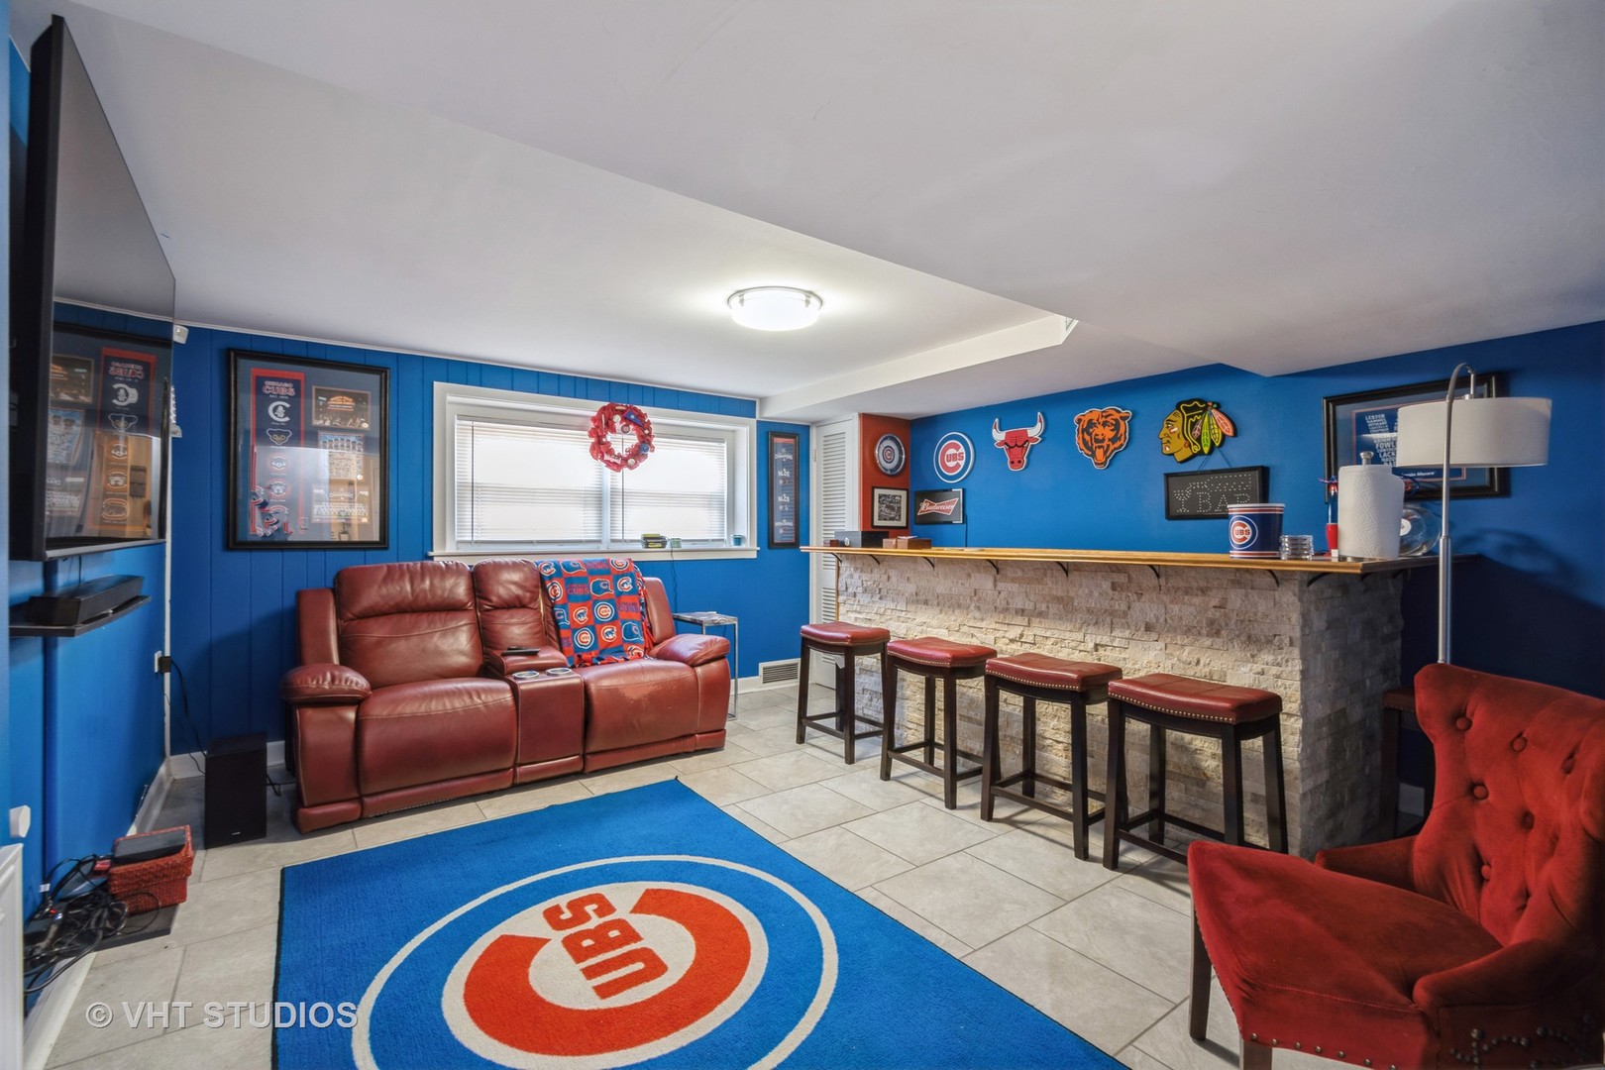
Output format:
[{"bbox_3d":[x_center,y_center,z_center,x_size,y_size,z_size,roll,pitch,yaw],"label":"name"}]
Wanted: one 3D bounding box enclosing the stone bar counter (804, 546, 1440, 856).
[{"bbox_3d":[1.335,0.640,3.584,1.015,1.080,2.926,0,0,-38],"label":"stone bar counter"}]

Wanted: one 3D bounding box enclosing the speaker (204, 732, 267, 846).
[{"bbox_3d":[-2.249,1.003,2.664,0.180,0.350,0.271,0,0,-35],"label":"speaker"}]

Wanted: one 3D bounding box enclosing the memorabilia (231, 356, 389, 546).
[{"bbox_3d":[-2.559,-0.423,3.492,0.682,0.994,0.040,0,0,-35],"label":"memorabilia"}]

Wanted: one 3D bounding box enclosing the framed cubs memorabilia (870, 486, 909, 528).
[{"bbox_3d":[0.670,-0.199,5.004,0.364,0.298,0.030,0,0,-35],"label":"framed cubs memorabilia"}]

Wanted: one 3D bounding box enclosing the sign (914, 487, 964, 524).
[{"bbox_3d":[0.981,-0.201,4.864,0.040,0.251,0.466,0,0,-38],"label":"sign"}]

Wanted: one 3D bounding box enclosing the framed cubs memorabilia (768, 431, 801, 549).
[{"bbox_3d":[-0.130,-0.344,5.171,0.299,0.892,0.035,0,0,-35],"label":"framed cubs memorabilia"}]

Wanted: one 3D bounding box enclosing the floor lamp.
[{"bbox_3d":[2.020,0.330,2.050,0.520,1.700,0.350,0,0,-33],"label":"floor lamp"}]

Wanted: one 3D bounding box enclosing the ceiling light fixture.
[{"bbox_3d":[-0.121,-0.968,2.926,0.410,0.110,0.410,0,0,0],"label":"ceiling light fixture"}]

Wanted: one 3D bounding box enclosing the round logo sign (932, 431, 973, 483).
[{"bbox_3d":[1.065,-0.548,4.764,0.030,0.367,0.356,0,0,-38],"label":"round logo sign"}]

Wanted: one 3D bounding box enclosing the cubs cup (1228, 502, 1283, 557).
[{"bbox_3d":[1.678,-0.012,2.478,0.178,0.195,0.178,0,0,-28],"label":"cubs cup"}]

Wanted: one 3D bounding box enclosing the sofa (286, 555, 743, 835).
[{"bbox_3d":[-1.493,0.661,3.550,1.982,1.038,0.968,0,0,-35],"label":"sofa"}]

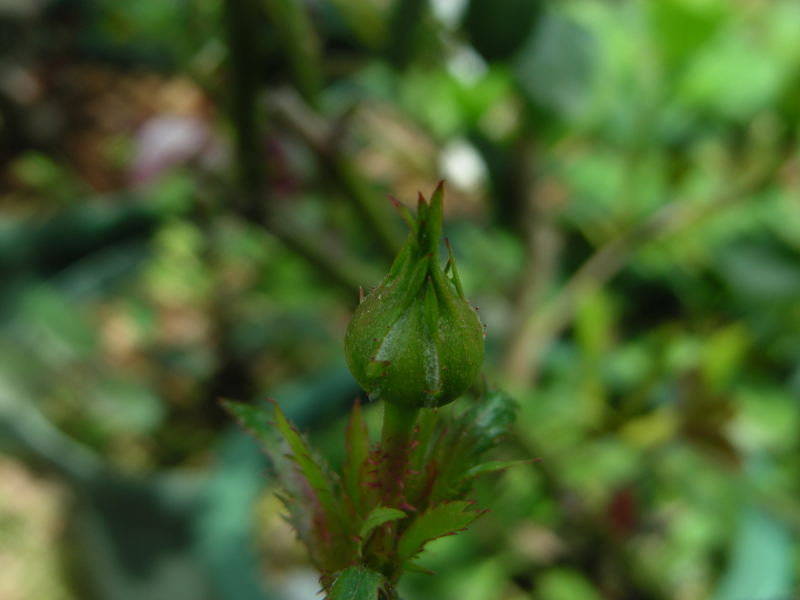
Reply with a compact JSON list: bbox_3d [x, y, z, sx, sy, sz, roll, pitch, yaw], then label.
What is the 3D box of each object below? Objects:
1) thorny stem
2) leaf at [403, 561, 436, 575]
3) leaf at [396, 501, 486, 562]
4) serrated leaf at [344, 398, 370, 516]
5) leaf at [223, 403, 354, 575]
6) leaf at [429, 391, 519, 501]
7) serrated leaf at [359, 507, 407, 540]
[{"bbox_3d":[0.000,0.020,0.154,0.005,0.014,0.005,0,17,0],"label":"thorny stem"},{"bbox_3d":[0.002,0.034,0.154,0.004,0.002,0.002,0,19,1],"label":"leaf"},{"bbox_3d":[0.005,0.029,0.151,0.013,0.006,0.003,-27,-11,11],"label":"leaf"},{"bbox_3d":[-0.005,0.020,0.154,0.004,0.015,0.002,-1,17,-2],"label":"serrated leaf"},{"bbox_3d":[-0.014,0.024,0.155,0.009,0.025,0.005,-32,11,-9],"label":"leaf"},{"bbox_3d":[0.009,0.019,0.158,0.009,0.016,0.005,33,9,7],"label":"leaf"},{"bbox_3d":[-0.002,0.027,0.150,0.006,0.004,0.003,0,19,-1],"label":"serrated leaf"}]

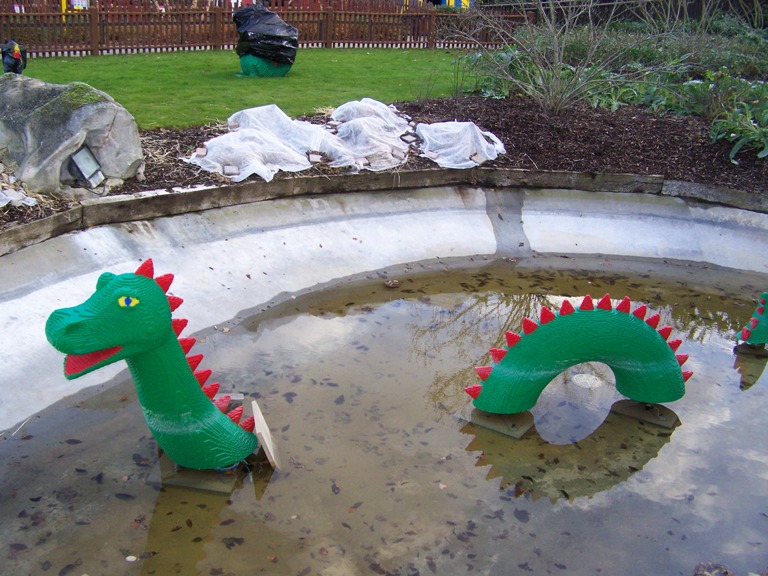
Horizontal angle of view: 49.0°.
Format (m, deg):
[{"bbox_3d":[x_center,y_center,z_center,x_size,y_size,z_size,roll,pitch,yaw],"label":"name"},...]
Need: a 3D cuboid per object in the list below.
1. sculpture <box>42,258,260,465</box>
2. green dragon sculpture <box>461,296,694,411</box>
[{"bbox_3d":[-1.124,0.399,4.266,1.034,1.175,0.397,-10,26,-31],"label":"sculpture"},{"bbox_3d":[1.274,0.381,5.273,1.549,0.741,0.384,-1,23,-12],"label":"green dragon sculpture"}]

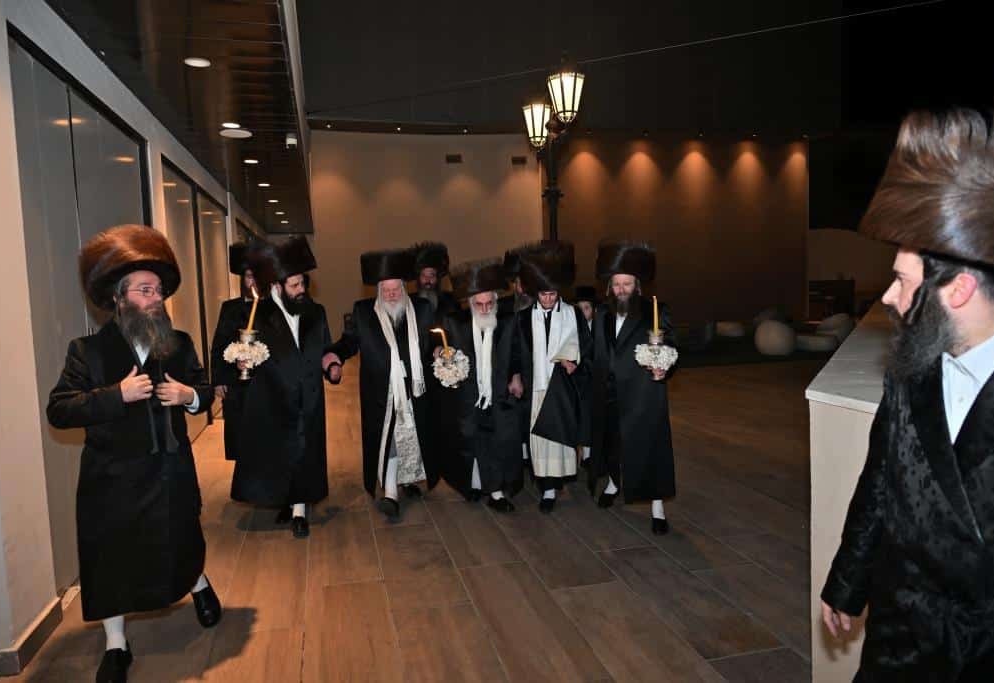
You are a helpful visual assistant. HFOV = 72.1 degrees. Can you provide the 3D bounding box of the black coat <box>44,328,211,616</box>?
[{"bbox_3d":[-1.659,0.552,3.090,0.660,1.250,0.430,-5,5,-33],"label":"black coat"}]

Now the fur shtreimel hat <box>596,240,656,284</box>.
[{"bbox_3d":[0.884,-0.538,4.680,0.395,0.250,0.395,-2,-1,0],"label":"fur shtreimel hat"}]

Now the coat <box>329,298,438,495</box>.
[{"bbox_3d":[-0.811,0.366,4.920,0.720,1.370,0.420,-3,5,-8],"label":"coat"}]

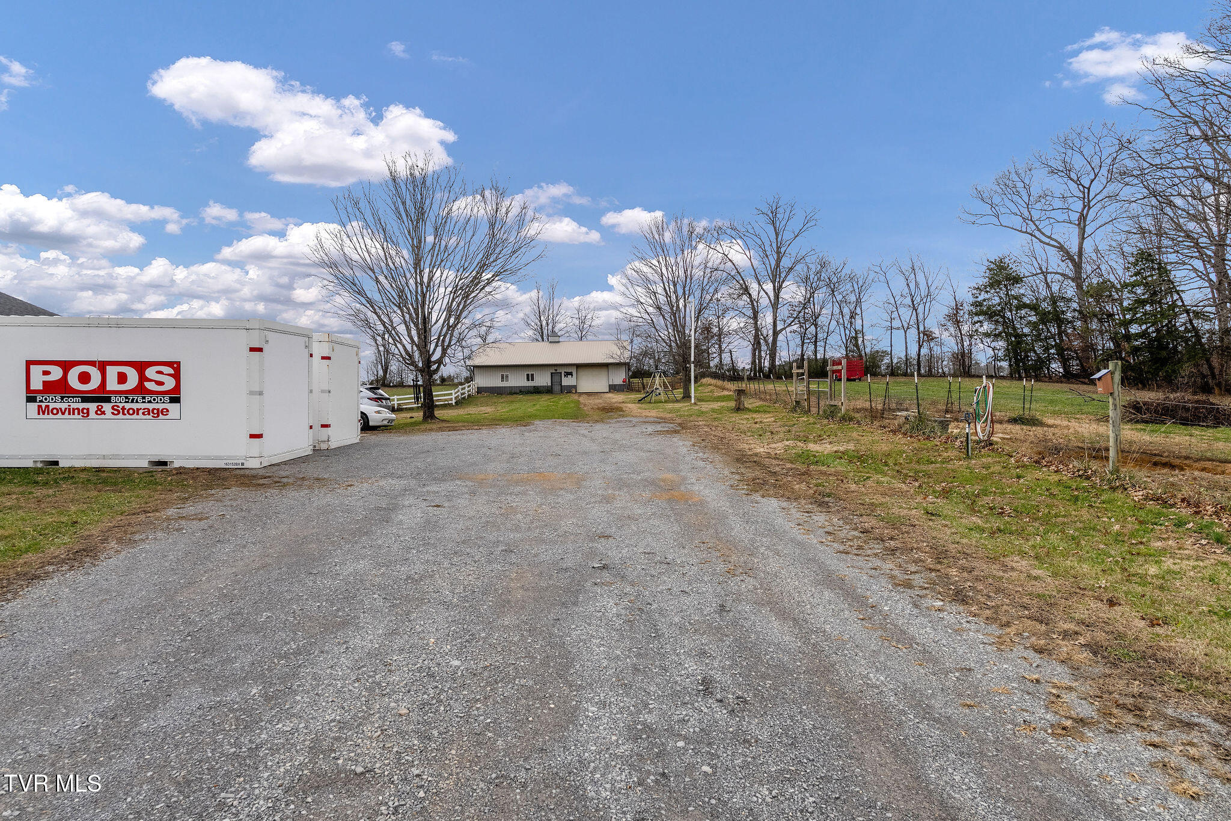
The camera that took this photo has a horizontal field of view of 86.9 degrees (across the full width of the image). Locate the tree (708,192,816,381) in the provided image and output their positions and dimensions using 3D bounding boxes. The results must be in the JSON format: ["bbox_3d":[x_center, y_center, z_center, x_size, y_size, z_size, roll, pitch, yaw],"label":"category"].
[{"bbox_3d":[17.600,-14.900,77.000,12.800,21.600,12.000,0,1,0],"label":"tree"}]

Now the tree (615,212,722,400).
[{"bbox_3d":[4.150,-7.550,47.000,7.800,13.500,7.600,0,1,0],"label":"tree"}]

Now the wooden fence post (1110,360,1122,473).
[{"bbox_3d":[7.700,0.080,10.000,0.150,1.740,0.150,0,1,0],"label":"wooden fence post"}]

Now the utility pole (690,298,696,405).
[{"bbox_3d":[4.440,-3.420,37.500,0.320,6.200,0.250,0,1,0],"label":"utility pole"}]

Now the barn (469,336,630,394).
[{"bbox_3d":[-6.300,-4.800,67.500,15.200,6.000,12.600,0,1,0],"label":"barn"}]

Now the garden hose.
[{"bbox_3d":[8.280,0.000,14.600,0.400,1.340,0.280,0,1,0],"label":"garden hose"}]

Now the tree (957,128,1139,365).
[{"bbox_3d":[36.800,-13.500,55.000,12.800,21.400,12.400,0,1,0],"label":"tree"}]

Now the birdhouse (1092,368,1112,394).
[{"bbox_3d":[7.470,-0.450,9.980,0.240,0.400,0.180,0,1,0],"label":"birdhouse"}]

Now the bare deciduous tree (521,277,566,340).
[{"bbox_3d":[-9.700,-10.400,87.000,6.200,14.300,6.000,0,1,0],"label":"bare deciduous tree"}]

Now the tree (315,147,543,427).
[{"bbox_3d":[-6.950,-4.600,24.000,8.500,9.950,8.300,0,1,0],"label":"tree"}]

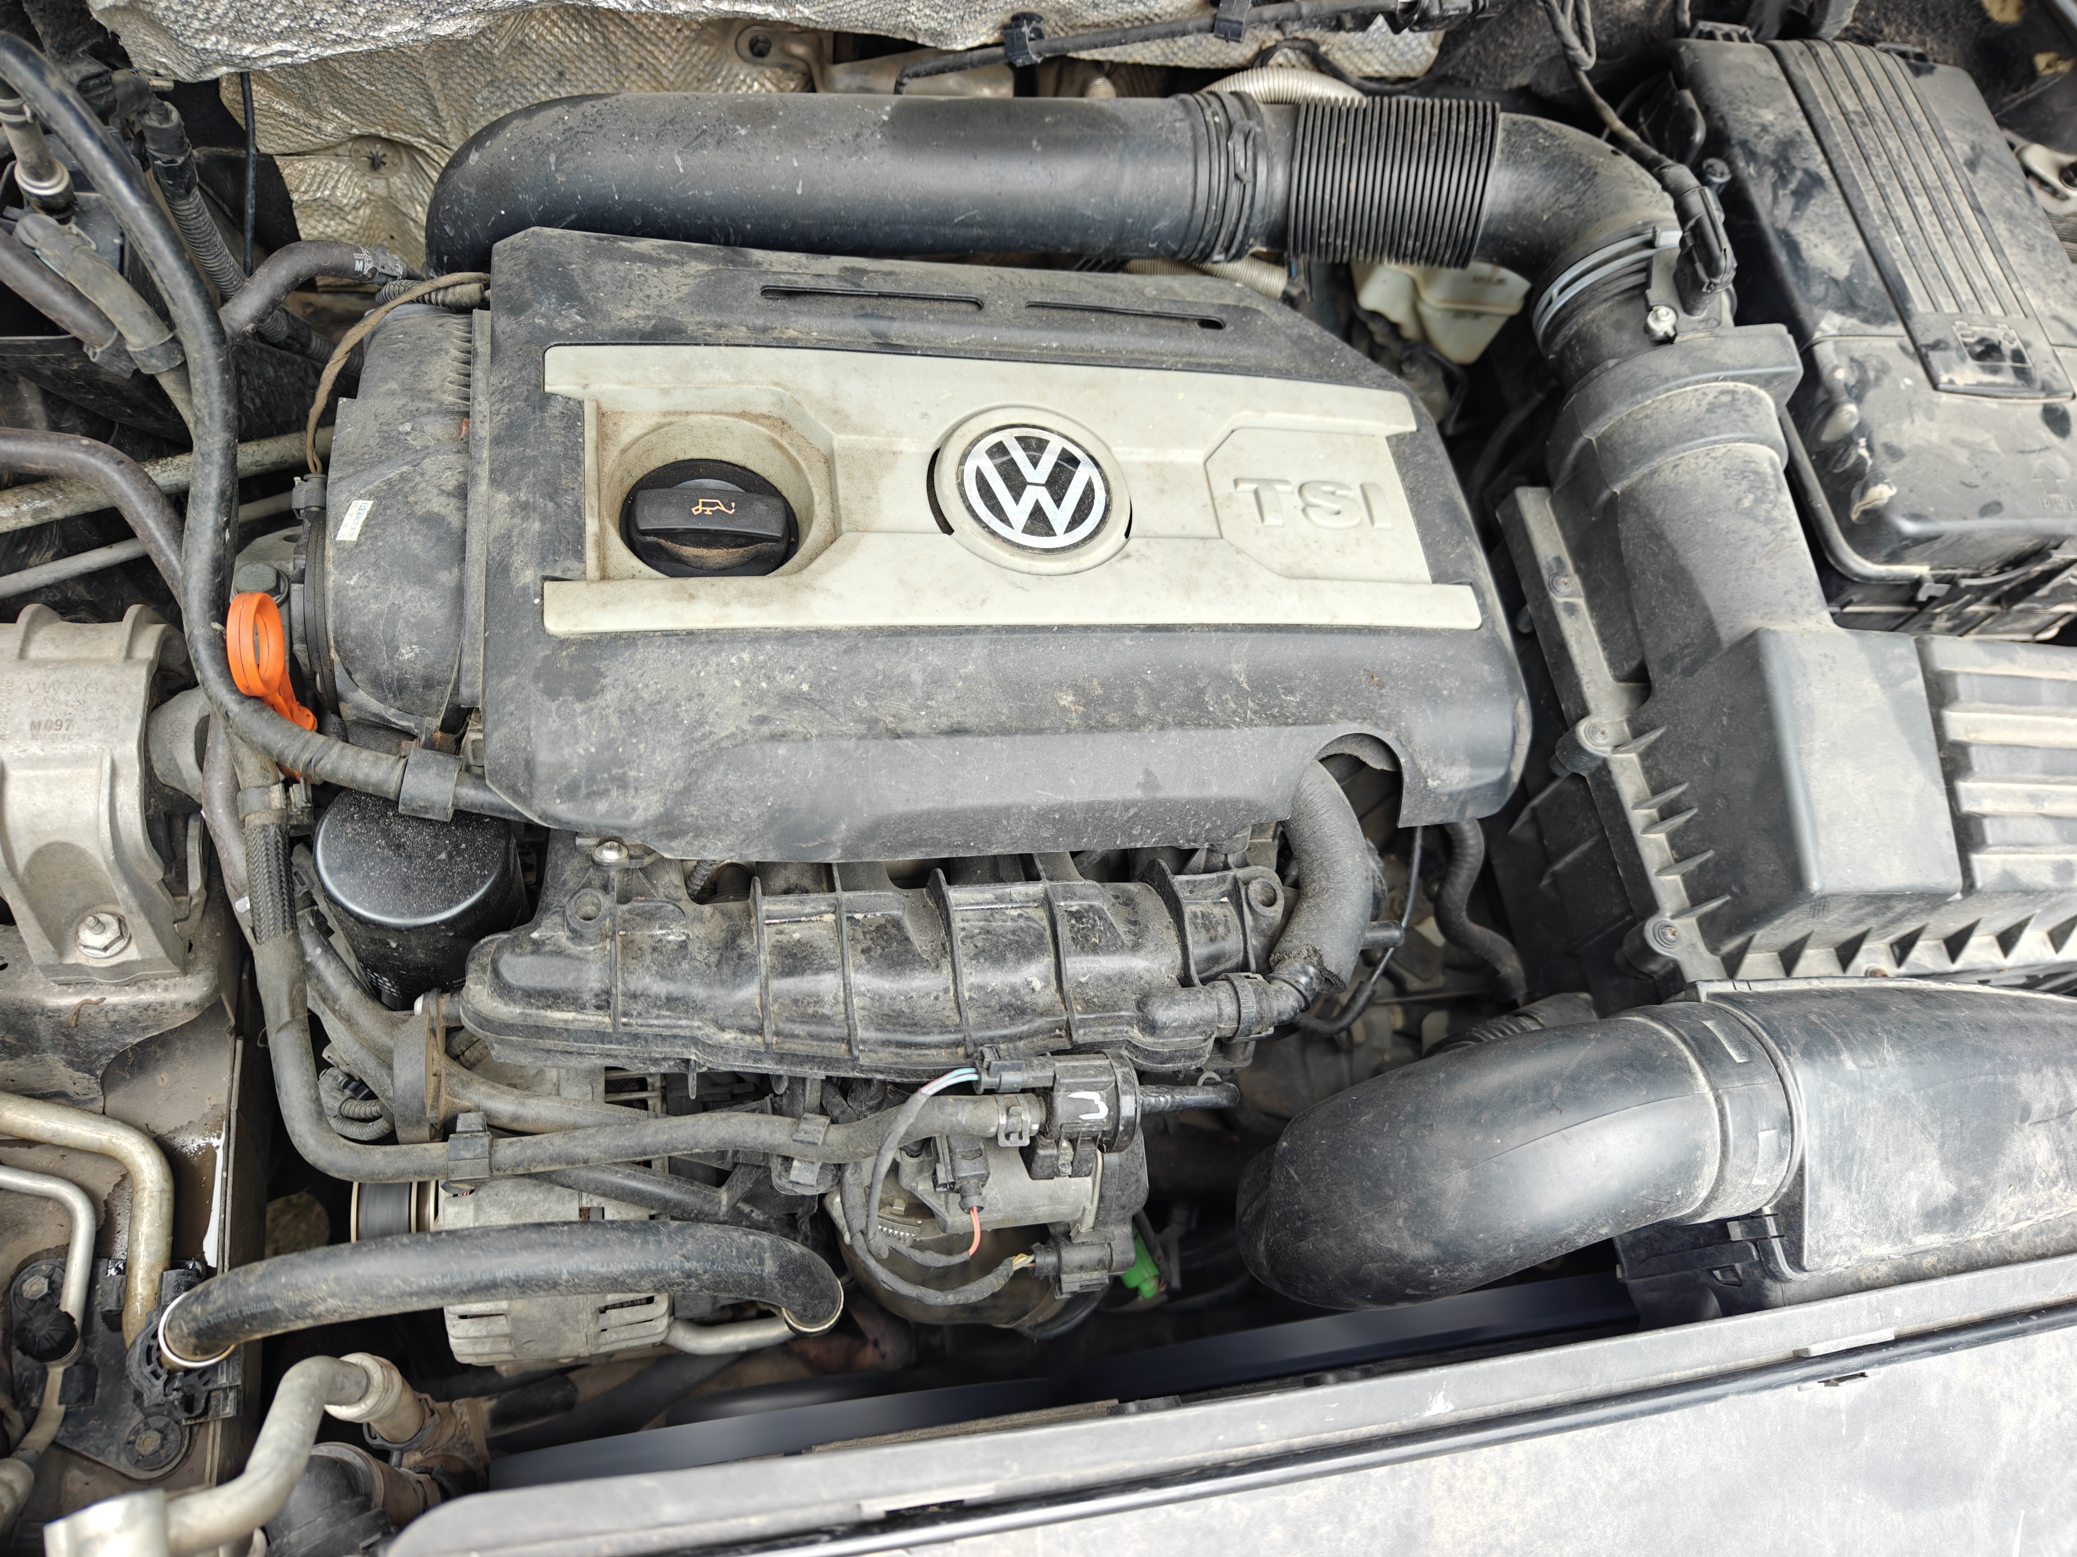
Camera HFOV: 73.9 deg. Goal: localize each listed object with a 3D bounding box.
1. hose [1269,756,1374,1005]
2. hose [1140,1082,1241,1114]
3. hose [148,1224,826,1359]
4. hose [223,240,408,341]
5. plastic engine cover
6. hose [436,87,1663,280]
[{"bbox_3d":[0.123,0.042,0.602,0.035,0.074,0.101,-1,65,-17],"label":"hose"},{"bbox_3d":[0.065,0.141,0.609,0.053,0.015,0.012,1,65,-16],"label":"hose"},{"bbox_3d":[-0.194,0.193,0.521,0.247,0.058,0.041,3,64,-15],"label":"hose"},{"bbox_3d":[-0.323,-0.220,0.617,0.089,0.038,0.026,-17,71,-23],"label":"hose"},{"bbox_3d":[-0.025,-0.098,0.594,0.500,0.098,0.263,-1,65,-17],"label":"plastic engine cover"},{"bbox_3d":[0.034,-0.290,0.707,0.668,0.125,0.098,-5,66,-19],"label":"hose"}]

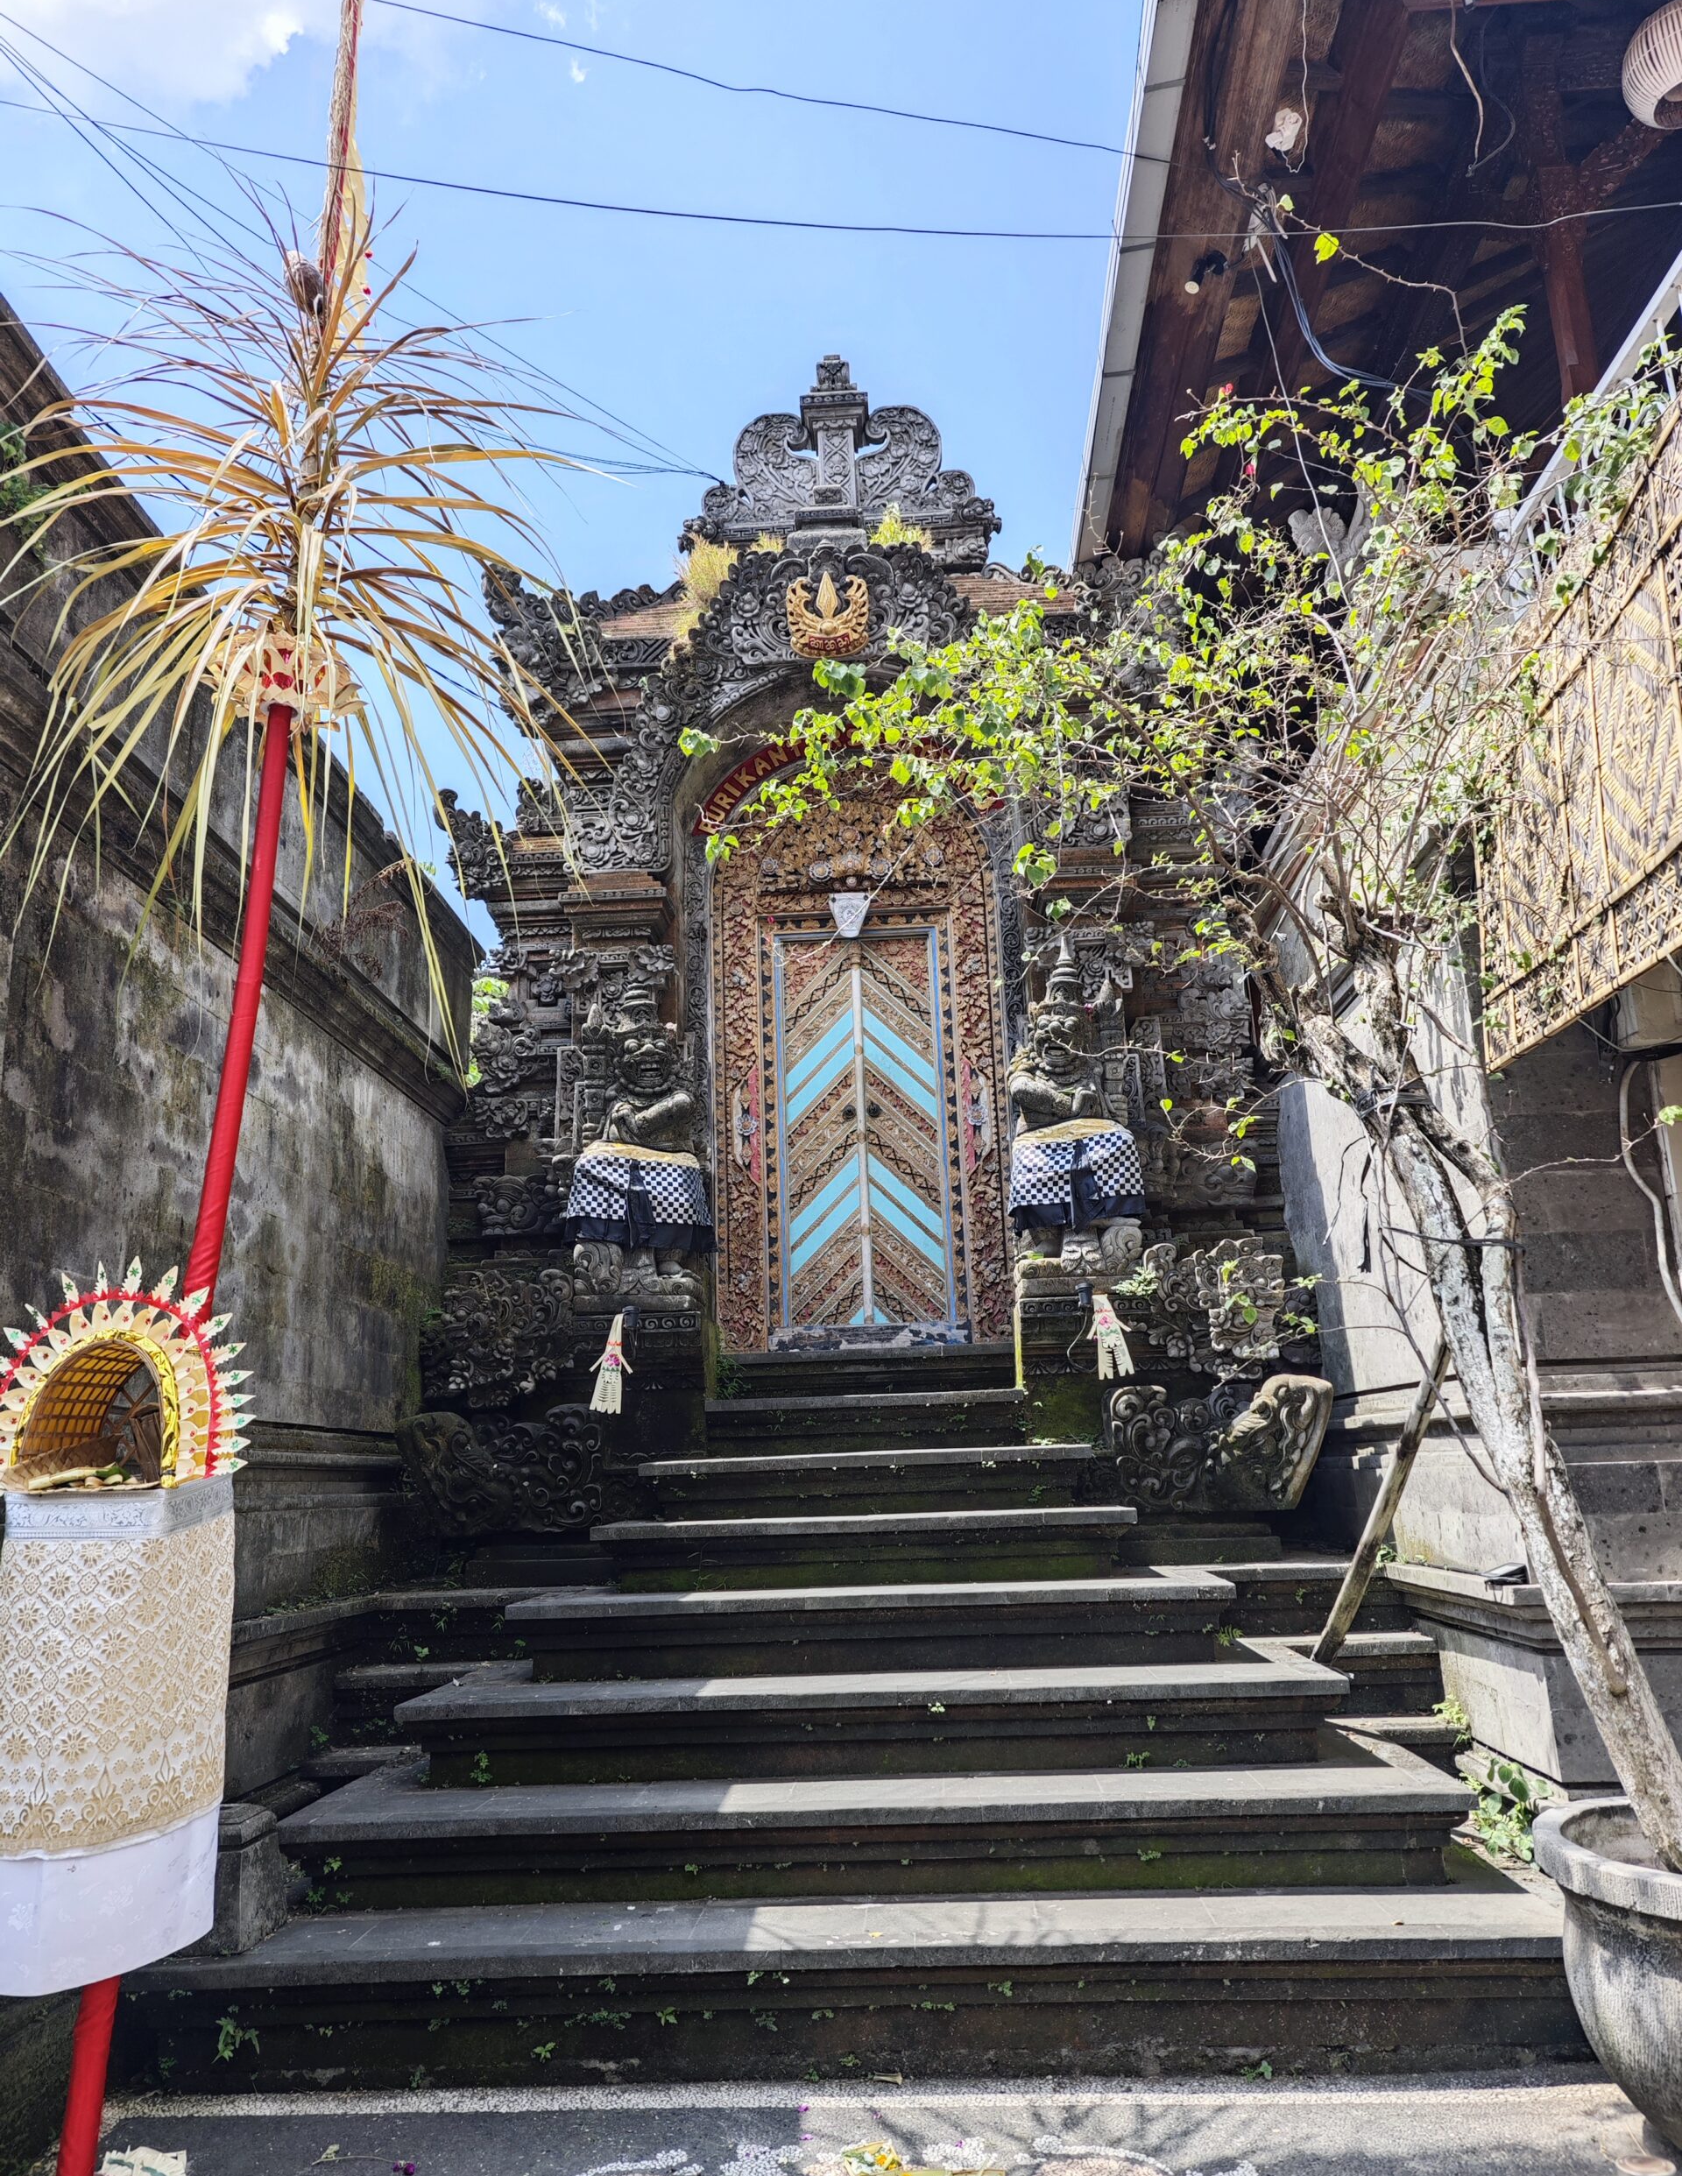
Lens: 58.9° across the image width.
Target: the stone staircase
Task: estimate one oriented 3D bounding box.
[{"bbox_3d":[0.110,1.823,5.209,3.706,1.987,2.822,-2,-15,1],"label":"stone staircase"}]

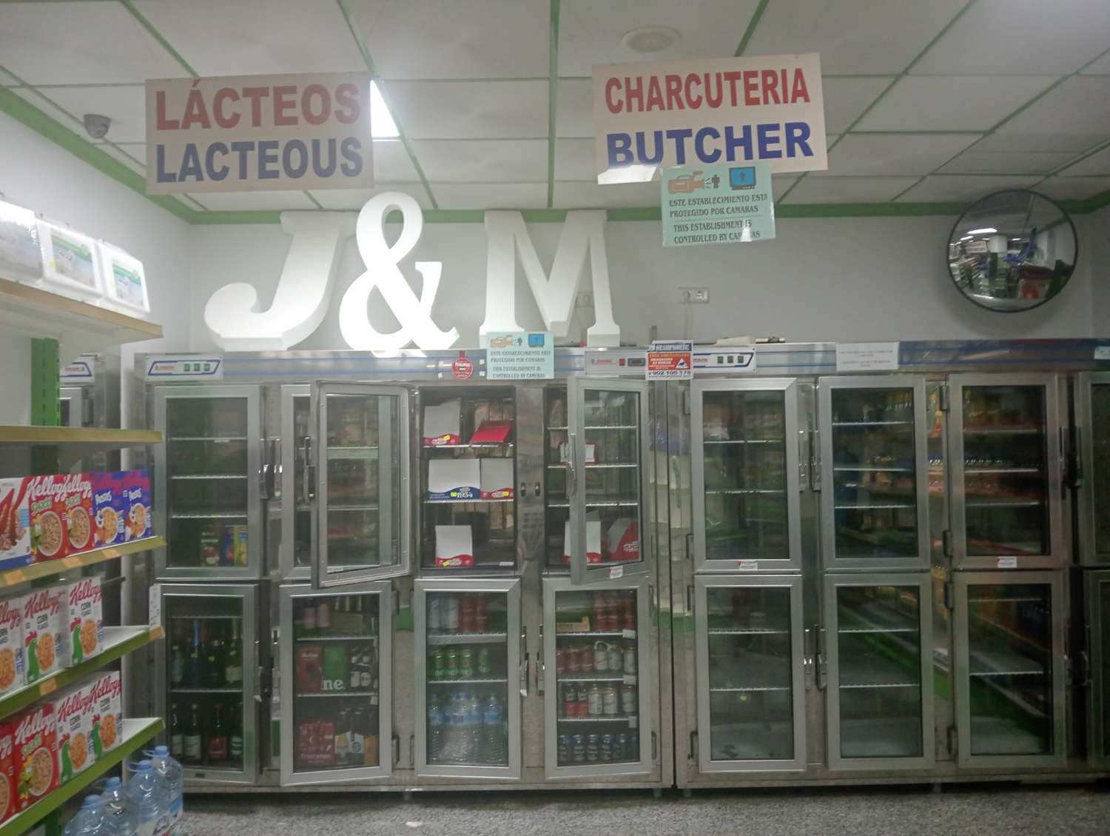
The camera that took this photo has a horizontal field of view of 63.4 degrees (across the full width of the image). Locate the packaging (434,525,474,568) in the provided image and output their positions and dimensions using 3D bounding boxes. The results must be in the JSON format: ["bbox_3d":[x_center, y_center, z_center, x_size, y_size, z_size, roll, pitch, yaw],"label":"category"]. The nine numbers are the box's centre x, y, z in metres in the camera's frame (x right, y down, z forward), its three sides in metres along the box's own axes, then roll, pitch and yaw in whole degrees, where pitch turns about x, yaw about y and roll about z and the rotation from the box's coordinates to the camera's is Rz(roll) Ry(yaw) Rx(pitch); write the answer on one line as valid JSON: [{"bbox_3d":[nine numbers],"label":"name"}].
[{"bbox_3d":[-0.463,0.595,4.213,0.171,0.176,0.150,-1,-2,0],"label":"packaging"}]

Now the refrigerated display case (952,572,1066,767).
[{"bbox_3d":[2.026,1.122,4.272,0.484,0.866,0.550,-1,-1,0],"label":"refrigerated display case"}]

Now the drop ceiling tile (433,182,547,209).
[{"bbox_3d":[-0.324,-1.144,4.550,0.606,0.030,0.473,-1,-1,0],"label":"drop ceiling tile"}]

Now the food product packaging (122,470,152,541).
[{"bbox_3d":[-1.470,0.303,3.091,0.065,0.239,0.199,-1,-2,-1],"label":"food product packaging"}]

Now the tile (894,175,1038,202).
[{"bbox_3d":[2.122,-1.182,4.607,0.612,0.015,0.463,-1,-2,-1],"label":"tile"}]

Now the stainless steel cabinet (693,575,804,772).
[{"bbox_3d":[0.866,1.140,4.263,0.474,0.859,0.550,-1,-1,0],"label":"stainless steel cabinet"}]

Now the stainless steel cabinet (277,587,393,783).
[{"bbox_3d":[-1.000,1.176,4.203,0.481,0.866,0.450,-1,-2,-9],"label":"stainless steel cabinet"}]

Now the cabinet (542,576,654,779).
[{"bbox_3d":[0.189,1.153,4.258,0.471,0.871,0.550,-1,-1,0],"label":"cabinet"}]

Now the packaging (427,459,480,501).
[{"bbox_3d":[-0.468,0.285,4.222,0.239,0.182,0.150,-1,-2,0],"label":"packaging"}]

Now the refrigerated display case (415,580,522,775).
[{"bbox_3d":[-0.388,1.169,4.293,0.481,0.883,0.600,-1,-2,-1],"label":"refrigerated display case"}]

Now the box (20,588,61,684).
[{"bbox_3d":[-1.501,0.619,2.577,0.068,0.250,0.188,-1,-2,-1],"label":"box"}]

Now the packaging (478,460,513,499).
[{"bbox_3d":[-0.270,0.285,4.221,0.158,0.186,0.140,-1,-2,-1],"label":"packaging"}]

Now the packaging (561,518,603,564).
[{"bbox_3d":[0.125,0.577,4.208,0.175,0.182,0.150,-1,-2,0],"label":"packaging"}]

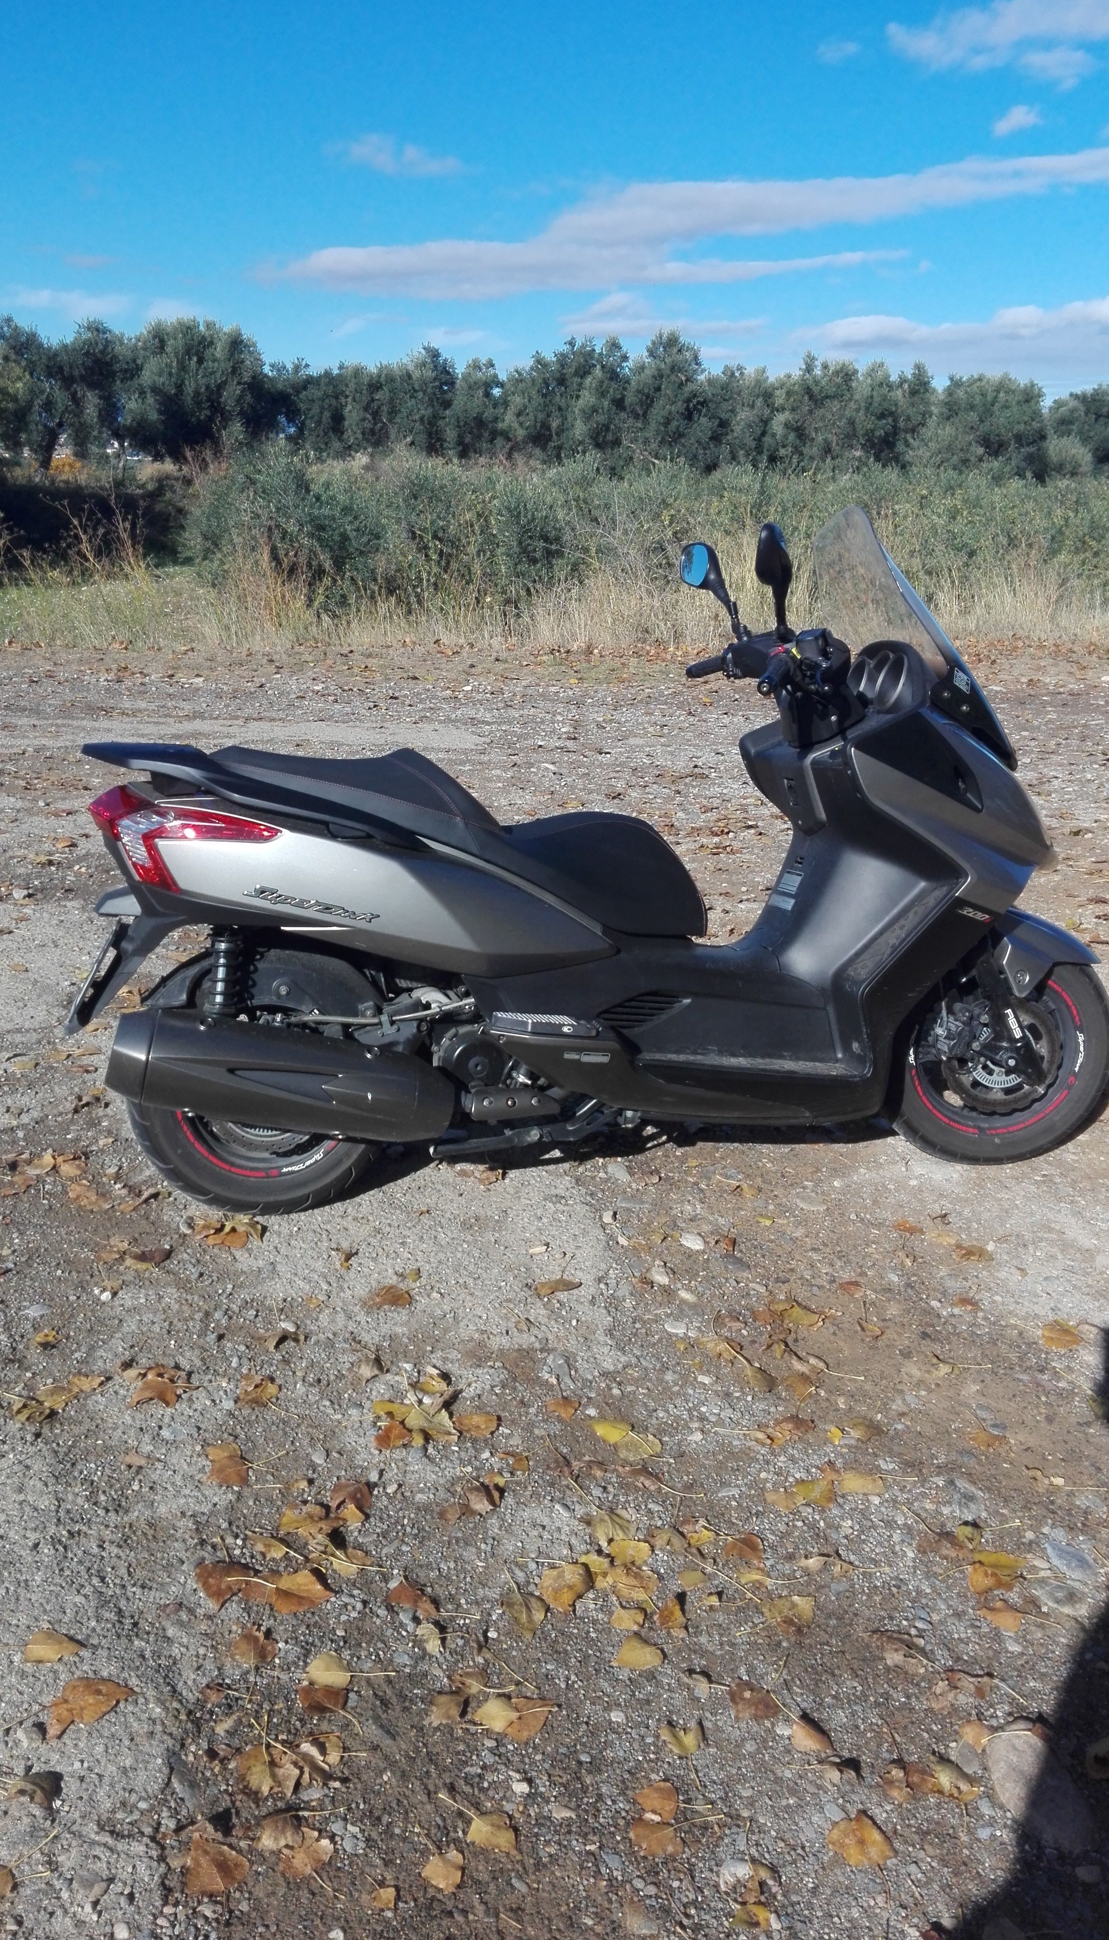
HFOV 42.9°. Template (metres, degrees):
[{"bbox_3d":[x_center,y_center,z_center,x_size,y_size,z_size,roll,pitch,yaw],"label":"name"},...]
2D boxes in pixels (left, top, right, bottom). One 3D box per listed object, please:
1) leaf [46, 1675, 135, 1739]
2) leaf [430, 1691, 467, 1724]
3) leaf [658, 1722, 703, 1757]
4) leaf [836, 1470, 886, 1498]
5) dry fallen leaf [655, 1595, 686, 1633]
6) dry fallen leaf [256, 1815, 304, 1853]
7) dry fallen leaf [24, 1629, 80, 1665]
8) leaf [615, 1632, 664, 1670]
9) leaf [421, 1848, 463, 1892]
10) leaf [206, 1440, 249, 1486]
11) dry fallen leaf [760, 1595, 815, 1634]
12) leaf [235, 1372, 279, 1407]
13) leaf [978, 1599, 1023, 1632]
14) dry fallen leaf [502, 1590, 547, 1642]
[{"bbox_3d":[-0.576,0.905,1.729,0.088,0.015,0.096,5,20,15],"label":"leaf"},{"bbox_3d":[-0.131,0.892,1.705,0.036,0.020,0.035,2,20,5],"label":"leaf"},{"bbox_3d":[0.154,0.914,1.677,0.050,0.018,0.039,-2,20,-5],"label":"leaf"},{"bbox_3d":[0.451,0.757,2.080,0.065,0.012,0.036,0,20,0],"label":"leaf"},{"bbox_3d":[0.149,0.840,1.841,0.032,0.022,0.034,-6,21,-16],"label":"dry fallen leaf"},{"bbox_3d":[-0.304,0.960,1.574,0.050,0.015,0.047,0,19,0],"label":"dry fallen leaf"},{"bbox_3d":[-0.642,0.867,1.809,0.075,0.013,0.044,0,20,0],"label":"dry fallen leaf"},{"bbox_3d":[0.112,0.873,1.797,0.053,0.013,0.051,9,22,24],"label":"leaf"},{"bbox_3d":[-0.120,0.996,1.562,0.038,0.014,0.040,13,24,32],"label":"leaf"},{"bbox_3d":[-0.490,0.742,2.115,0.058,0.015,0.089,-4,21,-11],"label":"leaf"},{"bbox_3d":[0.313,0.851,1.865,0.075,0.010,0.057,0,20,-1],"label":"dry fallen leaf"},{"bbox_3d":[-0.475,0.677,2.281,0.060,0.022,0.068,-2,21,-6],"label":"leaf"},{"bbox_3d":[0.589,0.843,1.845,0.033,0.015,0.044,-16,26,-37],"label":"leaf"},{"bbox_3d":[-0.030,0.840,1.847,0.043,0.018,0.068,-10,23,-25],"label":"dry fallen leaf"}]

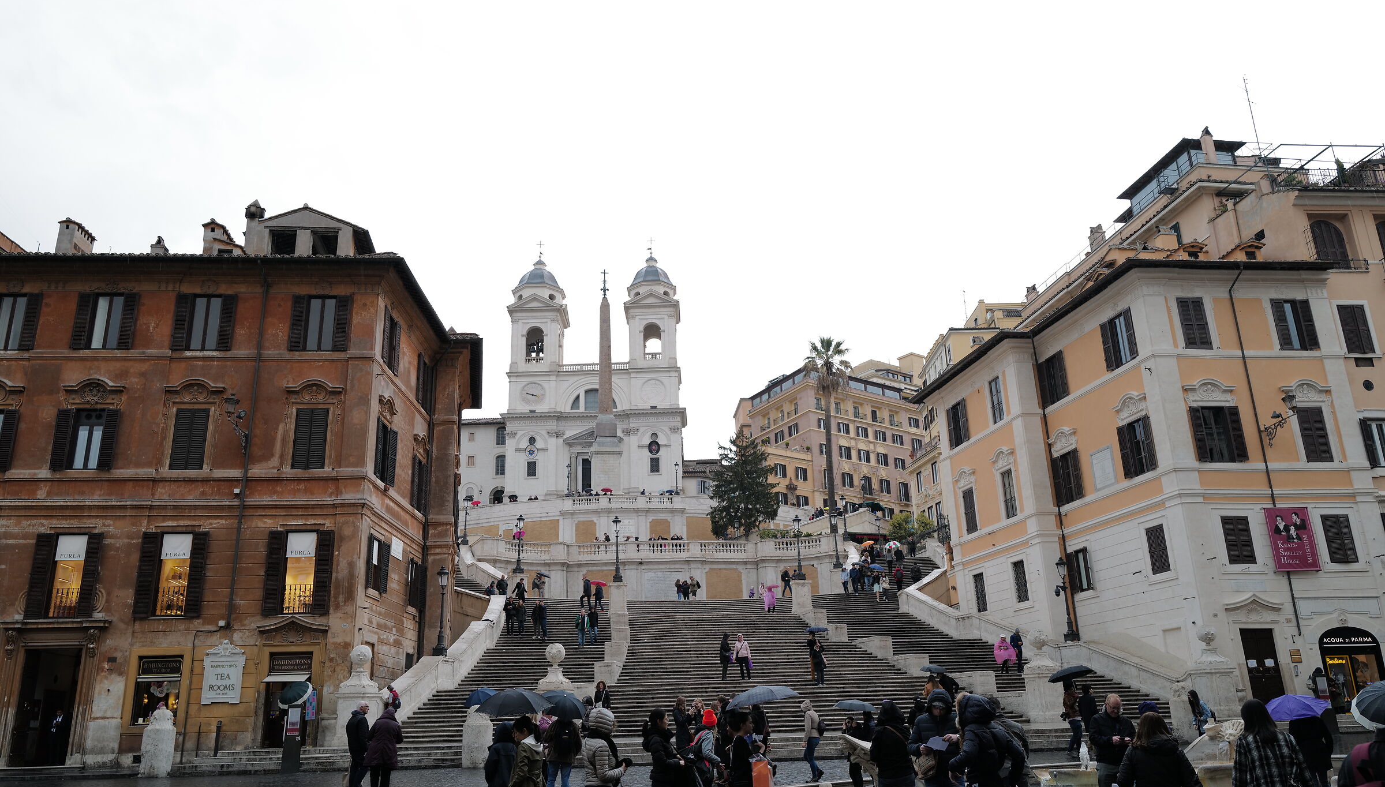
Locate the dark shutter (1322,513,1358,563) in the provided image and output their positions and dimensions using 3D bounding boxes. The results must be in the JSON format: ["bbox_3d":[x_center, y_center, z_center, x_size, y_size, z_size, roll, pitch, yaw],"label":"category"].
[{"bbox_3d":[21.855,4.918,36.405,1.014,1.641,0.100,0,-18,-7],"label":"dark shutter"}]

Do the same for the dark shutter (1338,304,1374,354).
[{"bbox_3d":[27.616,-2.656,44.825,1.206,2.158,0.060,0,-18,-6],"label":"dark shutter"}]

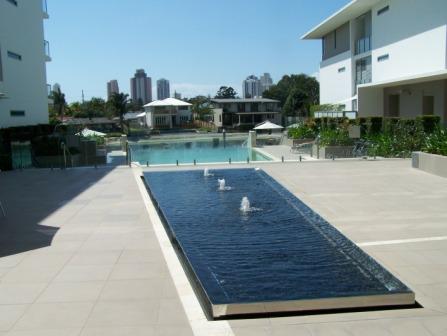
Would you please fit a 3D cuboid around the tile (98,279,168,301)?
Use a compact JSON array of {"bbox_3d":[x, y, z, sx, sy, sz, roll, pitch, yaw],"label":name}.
[{"bbox_3d":[-0.909,1.230,4.912,0.590,0.040,0.590,-2,6,-4],"label":"tile"}]

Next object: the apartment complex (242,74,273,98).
[{"bbox_3d":[59.447,-124.259,841.732,50.000,76.030,32.000,-1,6,4],"label":"apartment complex"}]

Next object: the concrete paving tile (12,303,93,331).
[{"bbox_3d":[-1.341,1.204,3.945,0.542,0.040,0.542,-1,6,-4],"label":"concrete paving tile"}]

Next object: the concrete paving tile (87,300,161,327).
[{"bbox_3d":[-0.871,1.291,4.329,0.590,0.040,0.590,-2,6,-4],"label":"concrete paving tile"}]

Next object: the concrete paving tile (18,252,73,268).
[{"bbox_3d":[-2.163,1.144,6.003,0.590,0.040,0.590,-2,6,-4],"label":"concrete paving tile"}]

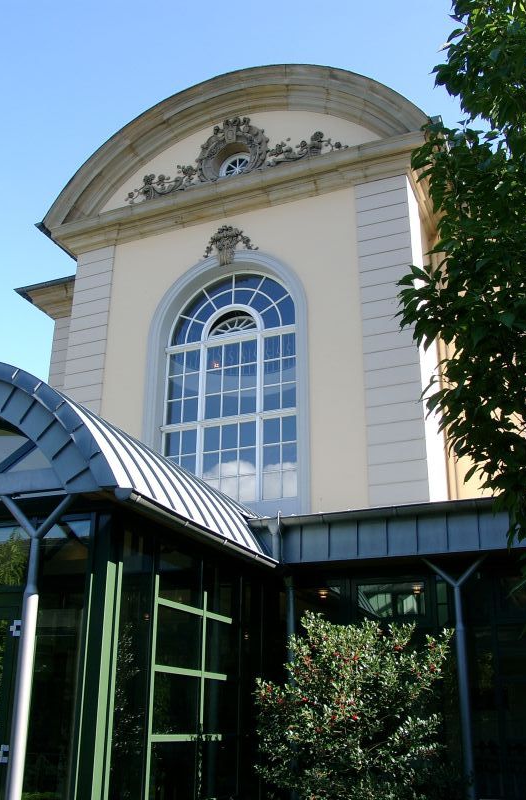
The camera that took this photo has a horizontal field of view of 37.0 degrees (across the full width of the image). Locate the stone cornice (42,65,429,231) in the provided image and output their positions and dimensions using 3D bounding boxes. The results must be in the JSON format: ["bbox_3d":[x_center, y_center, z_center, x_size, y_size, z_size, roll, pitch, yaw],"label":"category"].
[{"bbox_3d":[-1.037,-6.841,20.495,10.825,3.374,0.803,-8,-22,22],"label":"stone cornice"}]

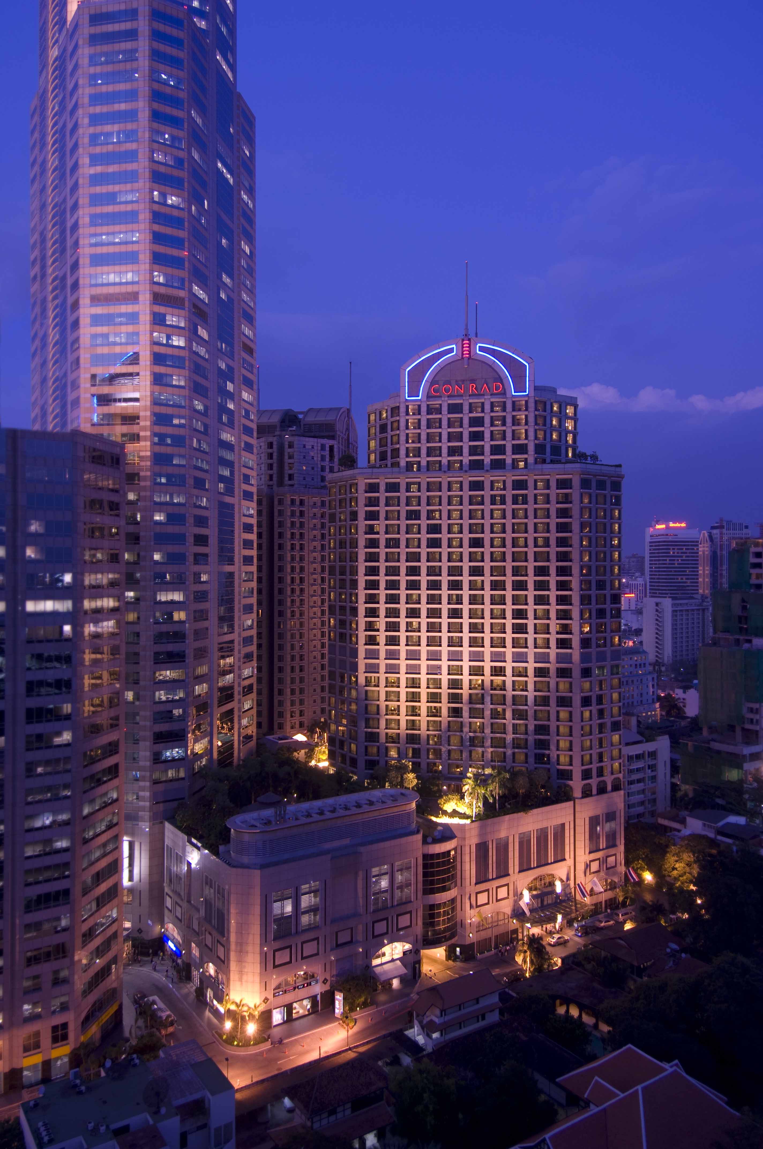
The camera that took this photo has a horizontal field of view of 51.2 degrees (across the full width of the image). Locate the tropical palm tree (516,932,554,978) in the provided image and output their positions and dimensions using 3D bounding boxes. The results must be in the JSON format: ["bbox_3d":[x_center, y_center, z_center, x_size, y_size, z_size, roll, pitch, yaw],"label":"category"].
[{"bbox_3d":[29.200,72.700,152.490,6.800,7.400,6.200,0,0,11],"label":"tropical palm tree"}]

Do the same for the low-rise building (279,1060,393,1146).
[{"bbox_3d":[-5.570,72.070,108.560,12.700,9.000,10.600,0,0,-32],"label":"low-rise building"}]

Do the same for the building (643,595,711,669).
[{"bbox_3d":[227.320,45.380,613.480,45.750,58.400,26.190,0,0,-32],"label":"building"}]

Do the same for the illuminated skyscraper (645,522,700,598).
[{"bbox_3d":[266.870,13.610,733.390,44.450,121.000,19.000,0,0,3],"label":"illuminated skyscraper"}]

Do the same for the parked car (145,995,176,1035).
[{"bbox_3d":[-37.690,75.070,135.890,2.400,2.800,8.500,0,0,-32],"label":"parked car"}]

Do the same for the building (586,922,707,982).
[{"bbox_3d":[50.730,72.010,150.780,17.400,8.800,14.200,0,0,-32],"label":"building"}]

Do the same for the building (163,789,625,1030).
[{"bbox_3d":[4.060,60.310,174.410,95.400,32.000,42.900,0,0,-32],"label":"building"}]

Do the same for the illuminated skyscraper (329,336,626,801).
[{"bbox_3d":[21.530,-2.400,191.490,69.500,102.700,25.000,0,0,12],"label":"illuminated skyscraper"}]

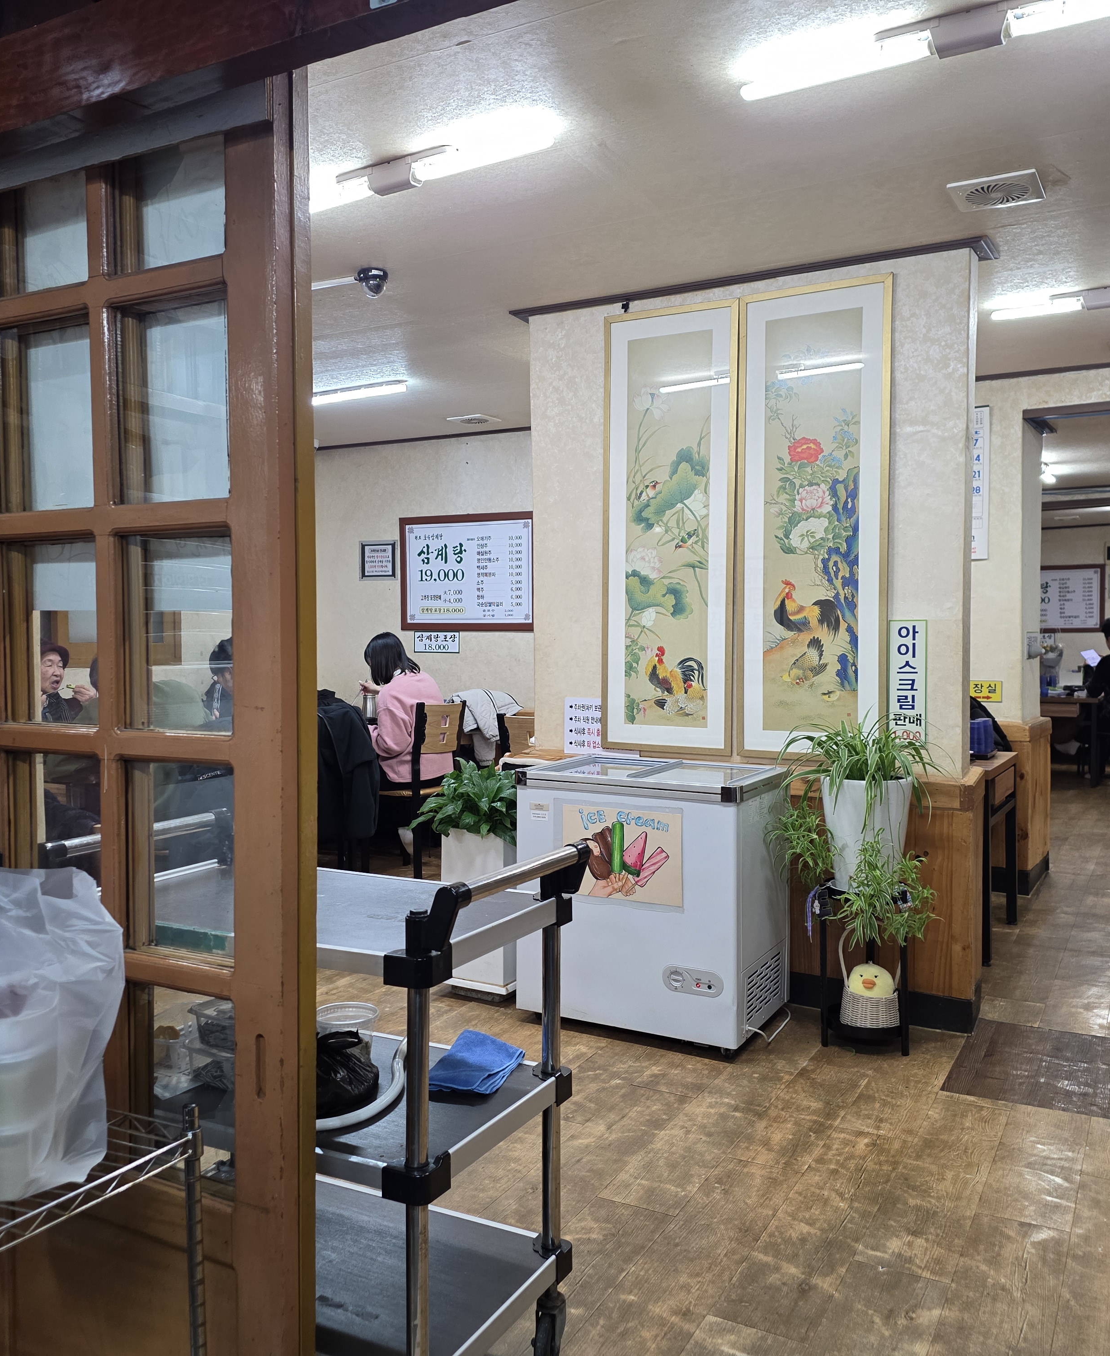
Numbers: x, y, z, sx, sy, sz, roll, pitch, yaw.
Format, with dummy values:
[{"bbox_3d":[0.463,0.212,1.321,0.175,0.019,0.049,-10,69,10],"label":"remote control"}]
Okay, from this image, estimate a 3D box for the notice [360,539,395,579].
[{"bbox_3d":[-1.192,-0.790,8.096,0.315,0.262,0.022,2,3,30],"label":"notice"}]

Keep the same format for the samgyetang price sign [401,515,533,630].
[{"bbox_3d":[-0.564,-0.675,7.730,1.078,0.750,0.030,2,3,30],"label":"samgyetang price sign"}]

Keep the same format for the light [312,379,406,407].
[{"bbox_3d":[-1.261,-1.467,6.312,1.200,0.085,0.100,2,3,32],"label":"light"}]

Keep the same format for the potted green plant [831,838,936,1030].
[{"bbox_3d":[0.943,0.732,3.450,0.290,0.530,0.260,0,2,17],"label":"potted green plant"}]

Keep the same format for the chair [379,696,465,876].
[{"bbox_3d":[-0.786,0.546,6.080,0.490,0.890,0.430,1,2,28],"label":"chair"}]

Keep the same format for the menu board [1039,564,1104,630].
[{"bbox_3d":[5.110,-0.804,12.300,0.950,0.700,0.035,1,2,28],"label":"menu board"}]

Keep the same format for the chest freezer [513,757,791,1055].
[{"bbox_3d":[0.313,0.676,3.755,0.722,0.772,0.480,1,2,29],"label":"chest freezer"}]

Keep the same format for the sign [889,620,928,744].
[{"bbox_3d":[1.125,0.013,3.836,0.120,0.390,0.010,1,2,28],"label":"sign"}]

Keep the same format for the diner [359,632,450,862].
[{"bbox_3d":[-0.887,0.391,6.607,0.620,1.290,0.480,2,3,38],"label":"diner"}]

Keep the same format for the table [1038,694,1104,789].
[{"bbox_3d":[4.355,0.491,10.368,0.720,0.725,1.200,2,3,30],"label":"table"}]

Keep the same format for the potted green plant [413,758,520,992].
[{"bbox_3d":[-0.292,0.667,4.100,0.380,0.770,0.370,1,2,28],"label":"potted green plant"}]

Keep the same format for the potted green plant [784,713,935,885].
[{"bbox_3d":[0.883,0.360,3.500,0.450,0.500,0.410,0,2,14],"label":"potted green plant"}]

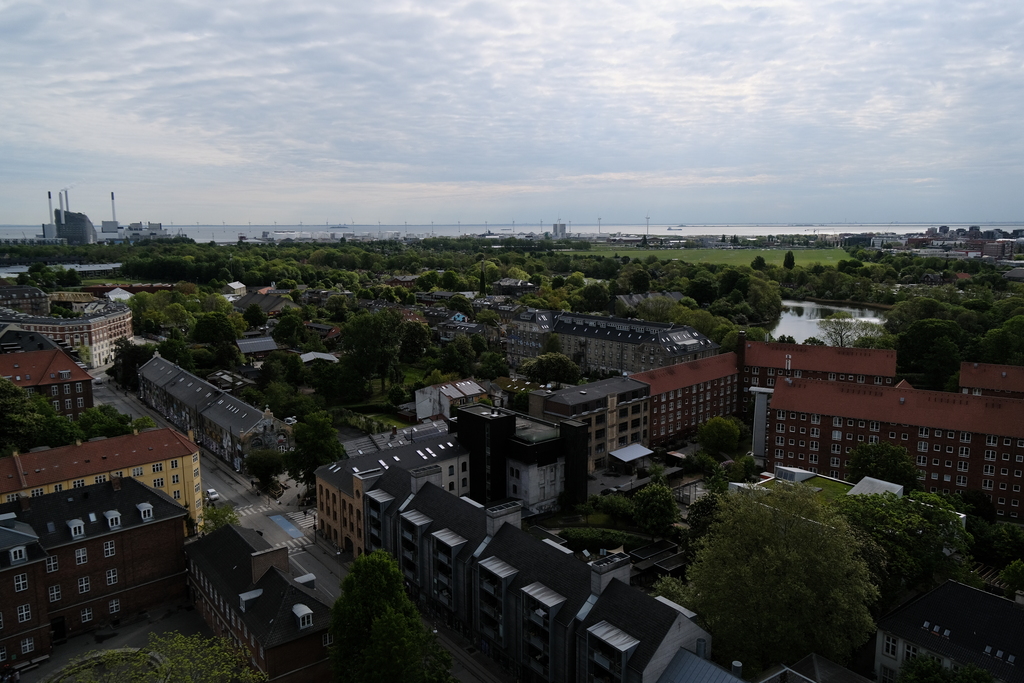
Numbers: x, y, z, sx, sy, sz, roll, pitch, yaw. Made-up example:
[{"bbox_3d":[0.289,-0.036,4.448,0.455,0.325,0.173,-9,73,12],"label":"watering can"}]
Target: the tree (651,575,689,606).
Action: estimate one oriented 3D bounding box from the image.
[{"bbox_3d":[22.777,37.137,106.396,5.460,7.572,5.460,0,9,0],"label":"tree"}]

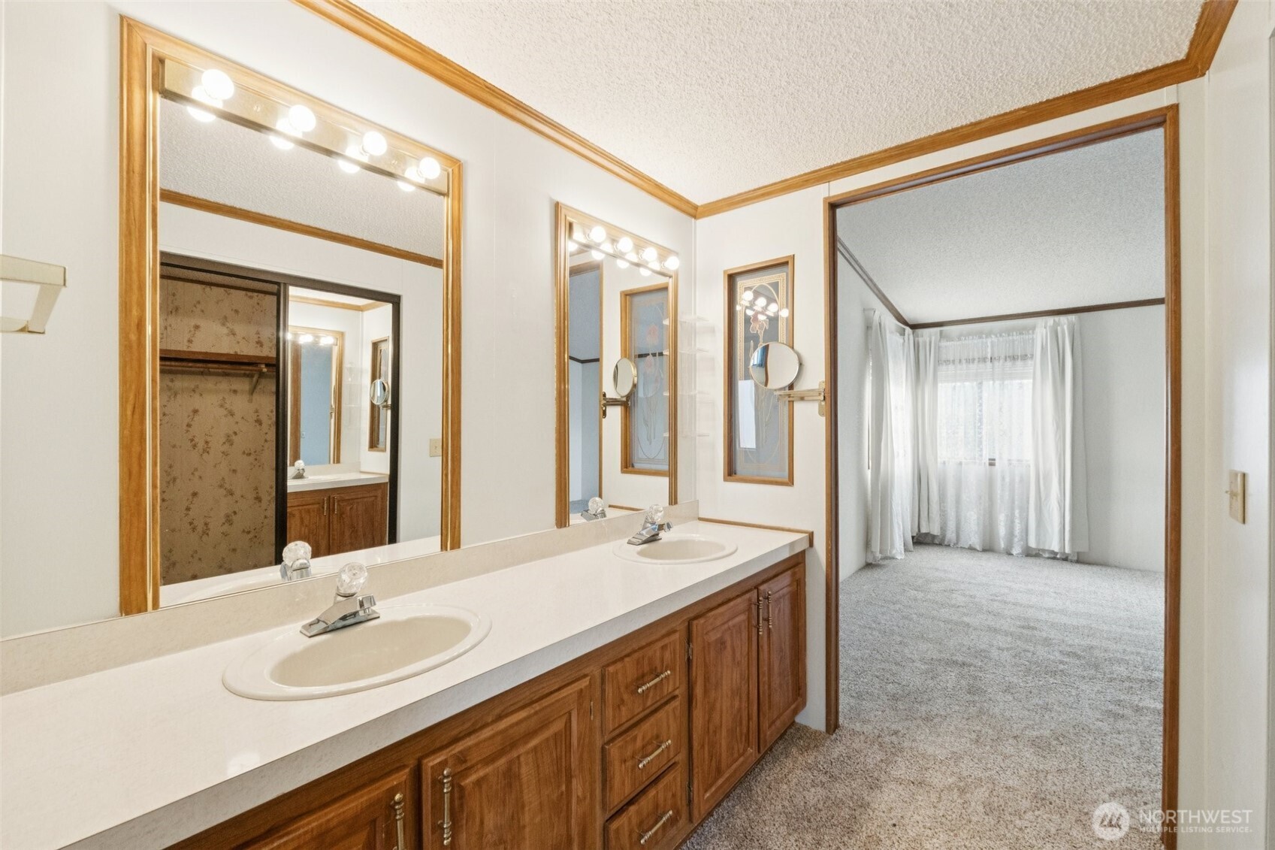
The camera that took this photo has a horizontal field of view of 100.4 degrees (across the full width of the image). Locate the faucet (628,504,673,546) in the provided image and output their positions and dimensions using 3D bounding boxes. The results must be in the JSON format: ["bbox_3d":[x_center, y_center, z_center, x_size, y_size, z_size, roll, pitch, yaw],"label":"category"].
[{"bbox_3d":[0.073,0.384,2.055,0.160,0.147,0.153,0,0,39],"label":"faucet"}]

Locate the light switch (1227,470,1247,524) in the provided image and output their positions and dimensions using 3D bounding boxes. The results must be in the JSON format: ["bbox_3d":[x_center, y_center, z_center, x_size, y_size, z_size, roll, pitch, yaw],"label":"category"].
[{"bbox_3d":[1.367,0.165,1.218,0.020,0.115,0.082,0,0,39],"label":"light switch"}]

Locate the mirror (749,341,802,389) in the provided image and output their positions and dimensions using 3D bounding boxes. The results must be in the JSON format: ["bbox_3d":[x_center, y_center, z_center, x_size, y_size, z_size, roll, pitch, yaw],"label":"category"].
[{"bbox_3d":[0.592,-0.252,2.290,0.206,0.206,0.024,0,0,21],"label":"mirror"}]

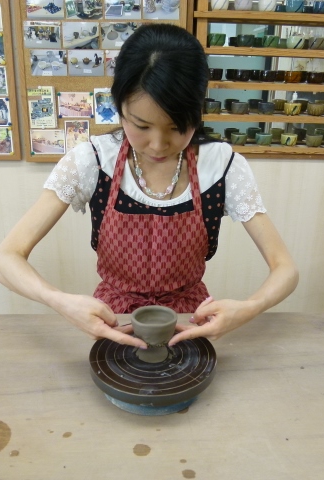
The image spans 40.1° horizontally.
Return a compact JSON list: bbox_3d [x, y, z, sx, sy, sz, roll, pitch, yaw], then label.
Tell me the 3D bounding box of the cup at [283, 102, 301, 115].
[{"bbox_3d":[0.594,-0.594,2.019,0.074,0.052,0.074,1,19,0],"label":"cup"}]

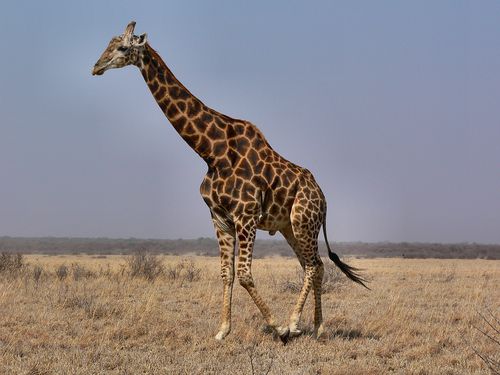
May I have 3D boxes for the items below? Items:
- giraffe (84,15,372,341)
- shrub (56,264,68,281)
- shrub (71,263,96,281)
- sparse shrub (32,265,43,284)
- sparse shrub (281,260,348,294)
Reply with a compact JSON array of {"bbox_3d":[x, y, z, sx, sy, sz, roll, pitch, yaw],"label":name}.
[{"bbox_3d":[-0.291,-0.085,26.000,3.950,4.530,0.950,1,-2,-11],"label":"giraffe"},{"bbox_3d":[-6.746,3.058,66.000,0.432,0.576,0.432,0,-2,0],"label":"shrub"},{"bbox_3d":[-6.026,3.022,66.000,0.863,0.648,0.863,0,-2,0],"label":"shrub"},{"bbox_3d":[-6.835,2.798,59.000,0.322,0.643,0.322,0,-2,0],"label":"sparse shrub"},{"bbox_3d":[1.758,2.453,50.000,1.853,0.927,1.700,0,-2,0],"label":"sparse shrub"}]

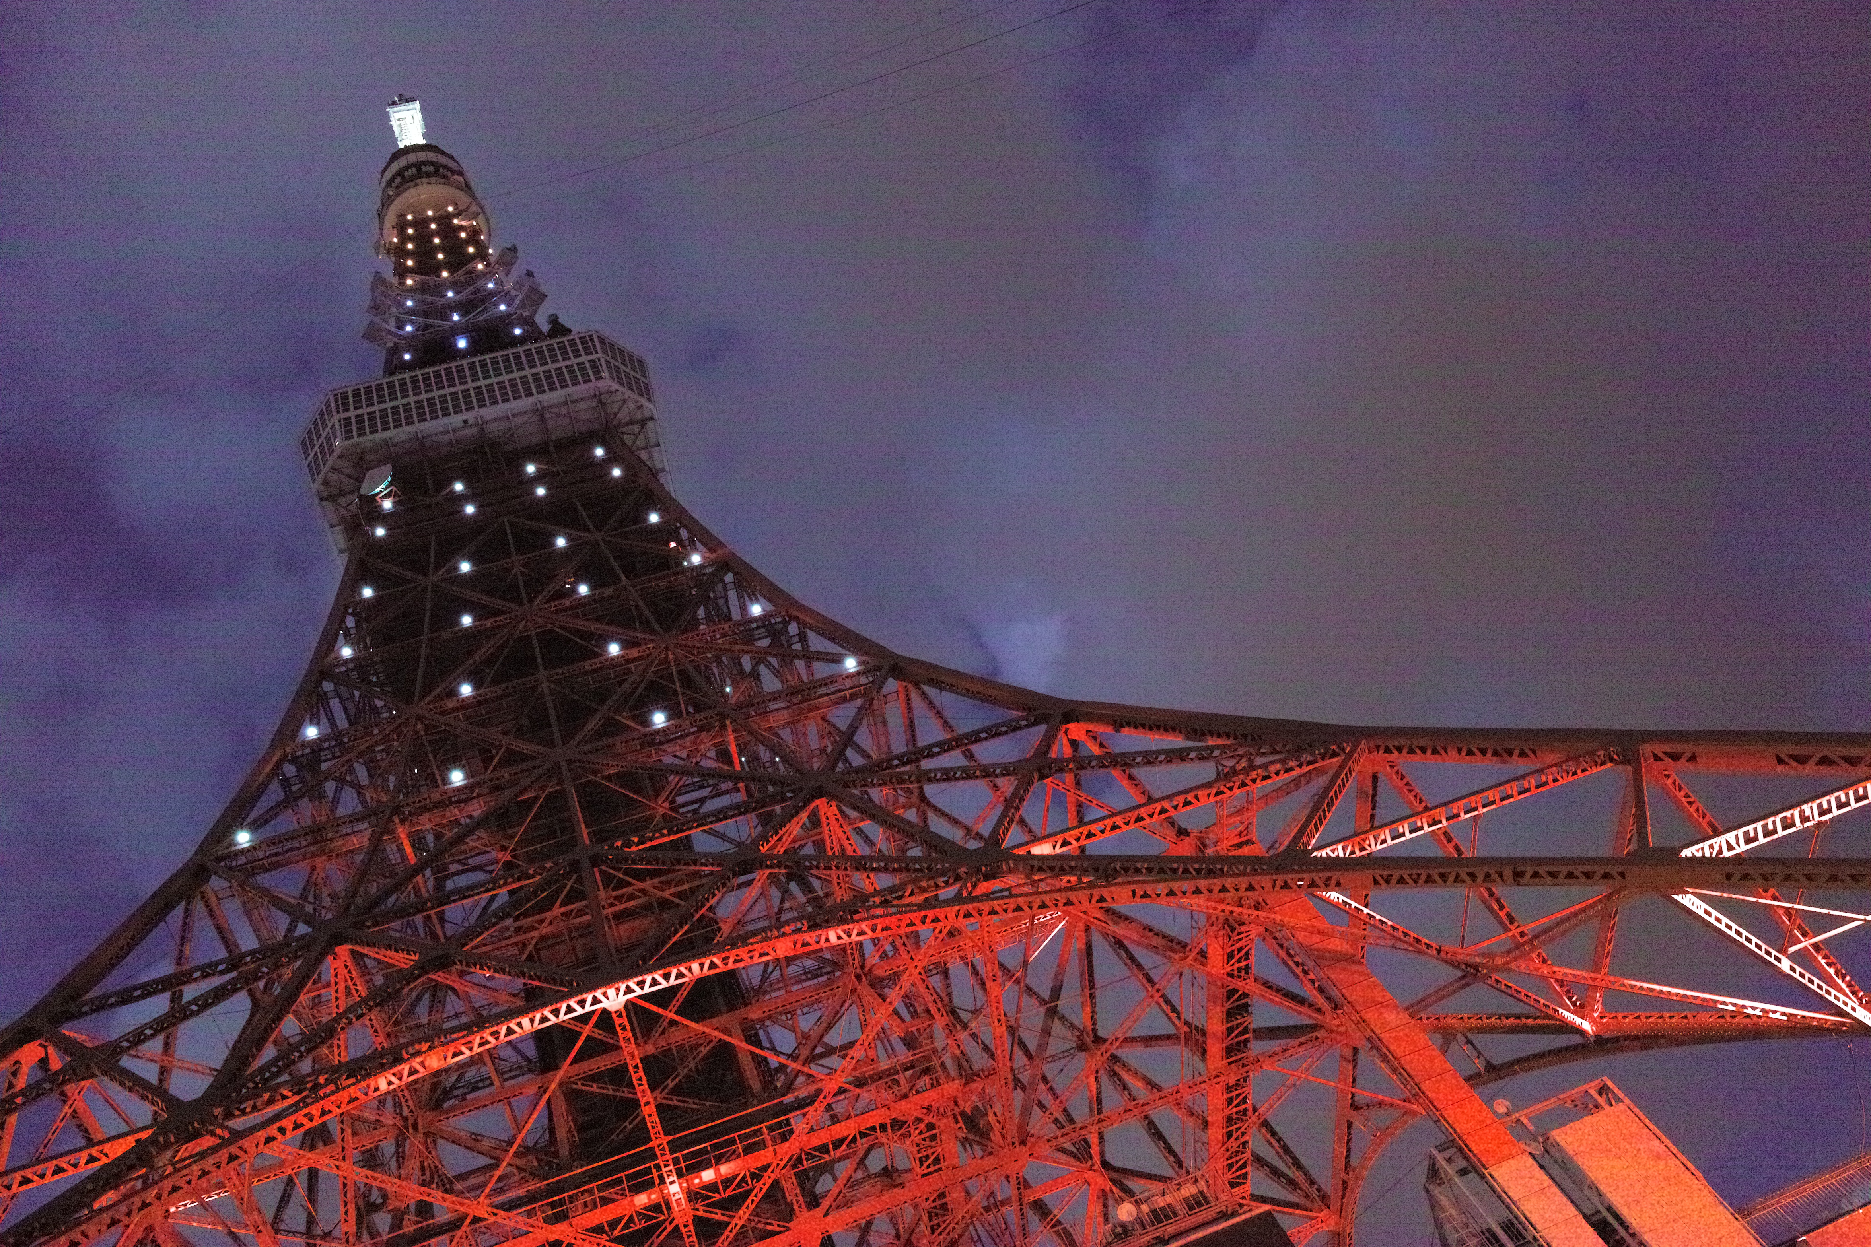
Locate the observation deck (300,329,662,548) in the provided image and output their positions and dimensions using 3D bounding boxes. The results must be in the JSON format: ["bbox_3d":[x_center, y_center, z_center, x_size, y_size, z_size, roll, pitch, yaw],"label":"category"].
[{"bbox_3d":[-37.325,-7.681,129.719,30.040,10.280,30.040,-16,-56,-14],"label":"observation deck"}]

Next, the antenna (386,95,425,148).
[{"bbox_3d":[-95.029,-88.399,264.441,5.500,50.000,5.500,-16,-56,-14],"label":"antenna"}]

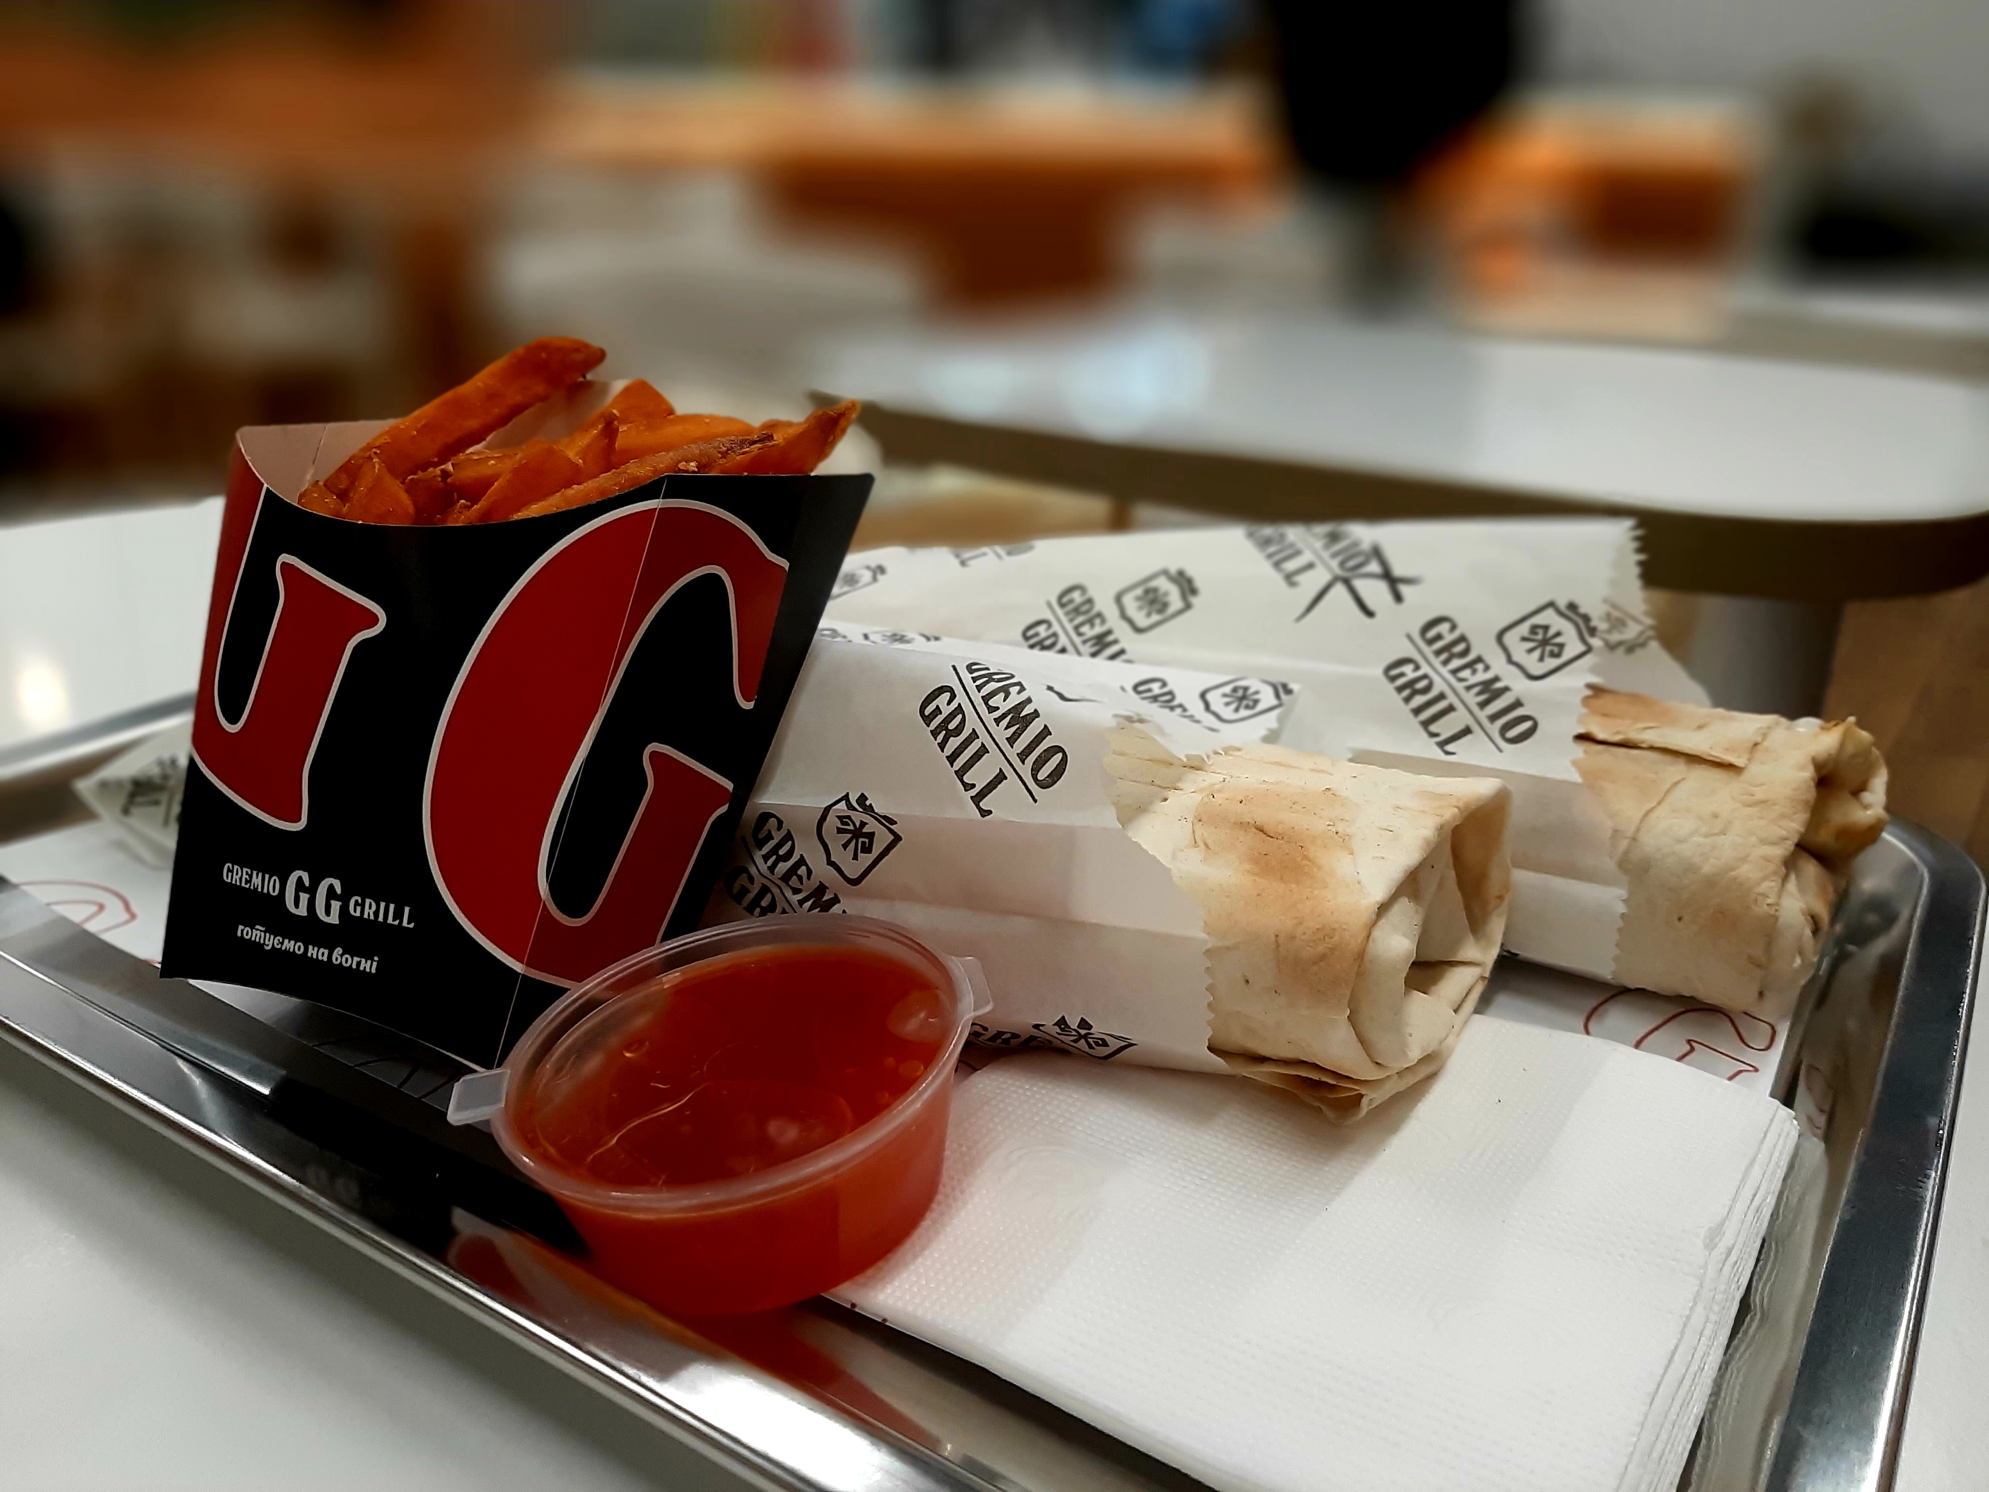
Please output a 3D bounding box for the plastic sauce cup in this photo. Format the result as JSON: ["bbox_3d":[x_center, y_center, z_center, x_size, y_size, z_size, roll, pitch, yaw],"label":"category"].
[{"bbox_3d":[-0.038,0.058,0.232,0.075,0.029,0.073,-6,26,3],"label":"plastic sauce cup"}]

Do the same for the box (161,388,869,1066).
[{"bbox_3d":[-0.094,-0.008,0.284,0.111,0.130,0.056,10,-1,21],"label":"box"}]

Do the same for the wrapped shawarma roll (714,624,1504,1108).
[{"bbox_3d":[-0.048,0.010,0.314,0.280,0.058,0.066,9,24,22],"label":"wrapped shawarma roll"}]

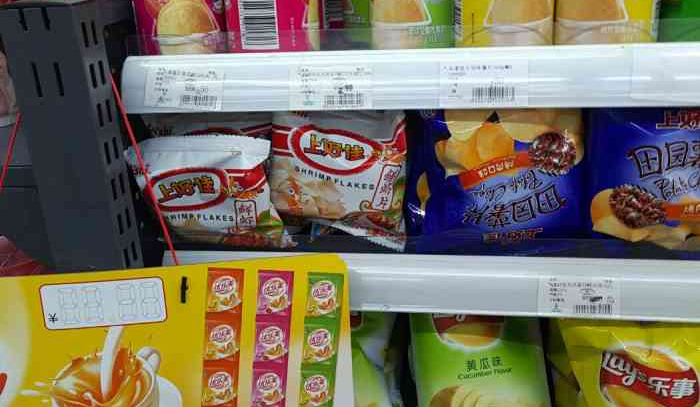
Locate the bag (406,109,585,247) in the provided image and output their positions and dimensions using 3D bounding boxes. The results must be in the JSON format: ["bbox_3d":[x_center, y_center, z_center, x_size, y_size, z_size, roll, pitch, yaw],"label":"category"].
[{"bbox_3d":[0.108,-0.053,0.625,0.130,0.158,0.052,-2,-5,4],"label":"bag"}]

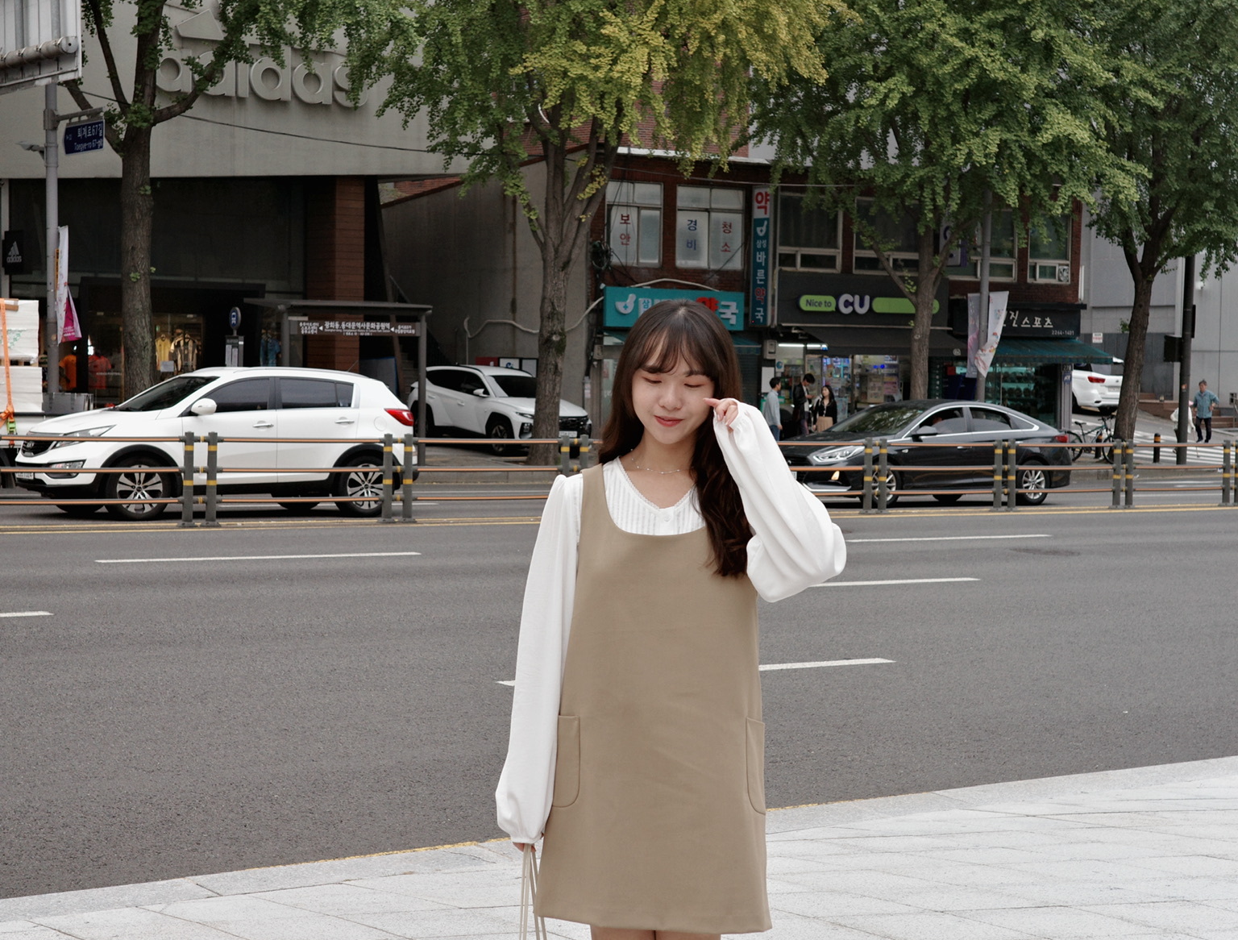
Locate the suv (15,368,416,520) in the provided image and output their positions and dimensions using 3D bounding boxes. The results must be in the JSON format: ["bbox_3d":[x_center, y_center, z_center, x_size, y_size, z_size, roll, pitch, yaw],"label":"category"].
[{"bbox_3d":[-4.396,-0.328,22.779,4.440,1.640,1.860,-1,4,-36],"label":"suv"}]

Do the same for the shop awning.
[{"bbox_3d":[8.874,-2.586,44.376,3.973,0.552,1.100,-1,4,-35],"label":"shop awning"}]

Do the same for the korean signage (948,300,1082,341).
[{"bbox_3d":[8.477,-3.234,44.576,3.986,0.716,0.350,-1,4,-35],"label":"korean signage"}]

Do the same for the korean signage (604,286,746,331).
[{"bbox_3d":[1.005,-3.056,39.386,3.306,0.740,0.300,-1,4,-35],"label":"korean signage"}]

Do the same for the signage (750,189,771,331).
[{"bbox_3d":[2.757,-4.149,40.297,0.150,2.709,0.520,-1,4,-35],"label":"signage"}]

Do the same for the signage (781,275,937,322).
[{"bbox_3d":[4.966,-3.440,42.166,4.521,1.053,0.250,-1,4,-35],"label":"signage"}]

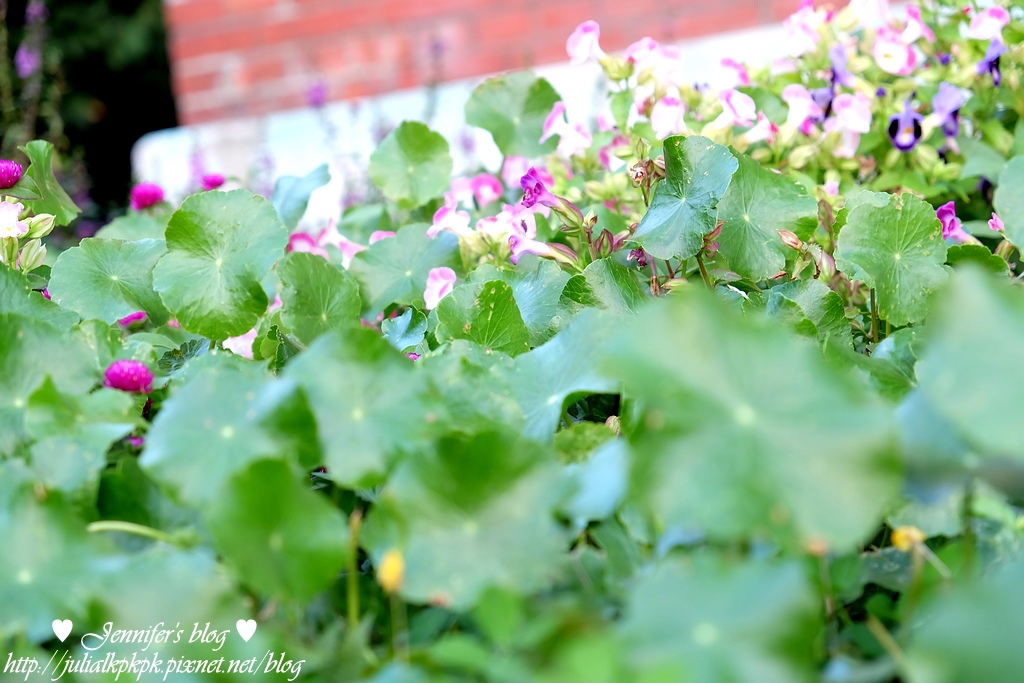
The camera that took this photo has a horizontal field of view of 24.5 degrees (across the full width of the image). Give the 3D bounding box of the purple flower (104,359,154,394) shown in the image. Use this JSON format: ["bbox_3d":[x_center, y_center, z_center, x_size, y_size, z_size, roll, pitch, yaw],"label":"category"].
[{"bbox_3d":[-0.183,0.018,1.130,0.023,0.019,0.023,-5,12,-1],"label":"purple flower"}]

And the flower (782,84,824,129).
[{"bbox_3d":[0.205,-0.165,1.660,0.028,0.028,0.027,-18,-1,43],"label":"flower"}]

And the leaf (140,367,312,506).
[{"bbox_3d":[-0.108,0.036,0.900,0.066,0.060,0.018,-4,-27,5],"label":"leaf"}]

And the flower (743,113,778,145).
[{"bbox_3d":[0.171,-0.146,1.620,0.027,0.023,0.023,-12,12,-6],"label":"flower"}]

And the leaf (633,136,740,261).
[{"bbox_3d":[0.106,-0.088,1.450,0.066,0.074,0.025,1,-23,16],"label":"leaf"}]

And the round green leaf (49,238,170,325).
[{"bbox_3d":[-0.244,-0.036,1.430,0.074,0.022,0.062,-3,53,1],"label":"round green leaf"}]

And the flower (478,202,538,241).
[{"bbox_3d":[-0.002,-0.076,1.510,0.036,0.025,0.028,-5,-5,-6],"label":"flower"}]

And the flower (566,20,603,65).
[{"bbox_3d":[0.052,-0.215,1.700,0.024,0.031,0.025,9,18,44],"label":"flower"}]

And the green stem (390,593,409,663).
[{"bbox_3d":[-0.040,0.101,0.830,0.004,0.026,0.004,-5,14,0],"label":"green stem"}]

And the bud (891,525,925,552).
[{"bbox_3d":[0.176,0.088,1.050,0.013,0.011,0.013,-17,19,-41],"label":"bud"}]

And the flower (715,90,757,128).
[{"bbox_3d":[0.156,-0.163,1.650,0.026,0.027,0.025,8,17,41],"label":"flower"}]

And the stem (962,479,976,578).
[{"bbox_3d":[0.159,0.065,0.820,0.004,0.036,0.004,-4,13,0],"label":"stem"}]

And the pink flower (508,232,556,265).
[{"bbox_3d":[0.011,-0.052,1.330,0.027,0.019,0.020,7,10,-9],"label":"pink flower"}]

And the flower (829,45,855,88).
[{"bbox_3d":[0.205,-0.171,1.470,0.020,0.027,0.021,-13,16,-28],"label":"flower"}]

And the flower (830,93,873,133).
[{"bbox_3d":[0.237,-0.160,1.650,0.028,0.028,0.025,-6,13,-11],"label":"flower"}]

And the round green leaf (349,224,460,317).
[{"bbox_3d":[-0.072,-0.048,1.580,0.073,0.064,0.022,-3,-30,1],"label":"round green leaf"}]

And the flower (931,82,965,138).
[{"bbox_3d":[0.293,-0.156,1.590,0.024,0.036,0.022,-12,11,-27],"label":"flower"}]

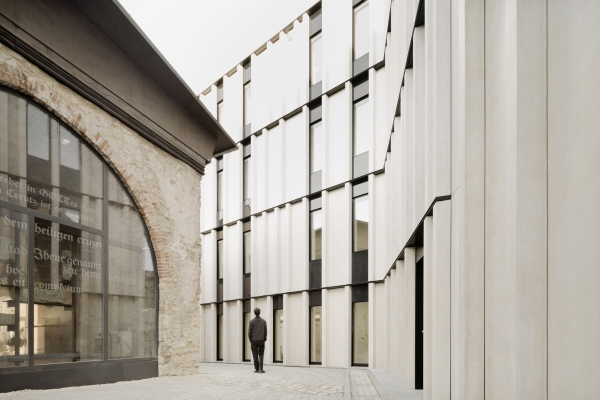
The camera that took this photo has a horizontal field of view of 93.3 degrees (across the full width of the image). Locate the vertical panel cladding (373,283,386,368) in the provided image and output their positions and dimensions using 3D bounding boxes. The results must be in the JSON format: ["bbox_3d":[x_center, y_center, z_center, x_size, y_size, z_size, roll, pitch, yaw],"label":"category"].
[{"bbox_3d":[2.537,3.997,9.022,0.434,2.794,0.150,0,0,33],"label":"vertical panel cladding"}]

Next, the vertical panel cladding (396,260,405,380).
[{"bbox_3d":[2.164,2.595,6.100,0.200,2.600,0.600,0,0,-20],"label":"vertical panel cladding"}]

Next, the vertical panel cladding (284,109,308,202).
[{"bbox_3d":[-0.129,-1.625,10.462,1.080,3.300,0.200,0,0,34],"label":"vertical panel cladding"}]

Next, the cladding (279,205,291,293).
[{"bbox_3d":[-0.589,1.882,10.770,0.570,3.300,0.180,0,0,34],"label":"cladding"}]

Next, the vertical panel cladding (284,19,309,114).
[{"bbox_3d":[-0.167,-4.979,10.487,1.150,3.250,0.200,0,0,34],"label":"vertical panel cladding"}]

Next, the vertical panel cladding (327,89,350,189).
[{"bbox_3d":[1.304,-2.173,9.810,0.953,3.373,0.200,0,0,33],"label":"vertical panel cladding"}]

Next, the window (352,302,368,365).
[{"bbox_3d":[1.977,4.323,9.124,0.605,2.065,0.120,0,0,33],"label":"window"}]

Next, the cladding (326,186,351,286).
[{"bbox_3d":[1.292,1.187,9.395,0.941,3.378,0.200,0,0,33],"label":"cladding"}]

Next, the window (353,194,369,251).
[{"bbox_3d":[1.965,0.763,9.200,0.570,1.800,0.120,0,0,34],"label":"window"}]

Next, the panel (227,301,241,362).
[{"bbox_3d":[-2.897,5.773,12.342,0.850,2.650,0.180,0,0,34],"label":"panel"}]

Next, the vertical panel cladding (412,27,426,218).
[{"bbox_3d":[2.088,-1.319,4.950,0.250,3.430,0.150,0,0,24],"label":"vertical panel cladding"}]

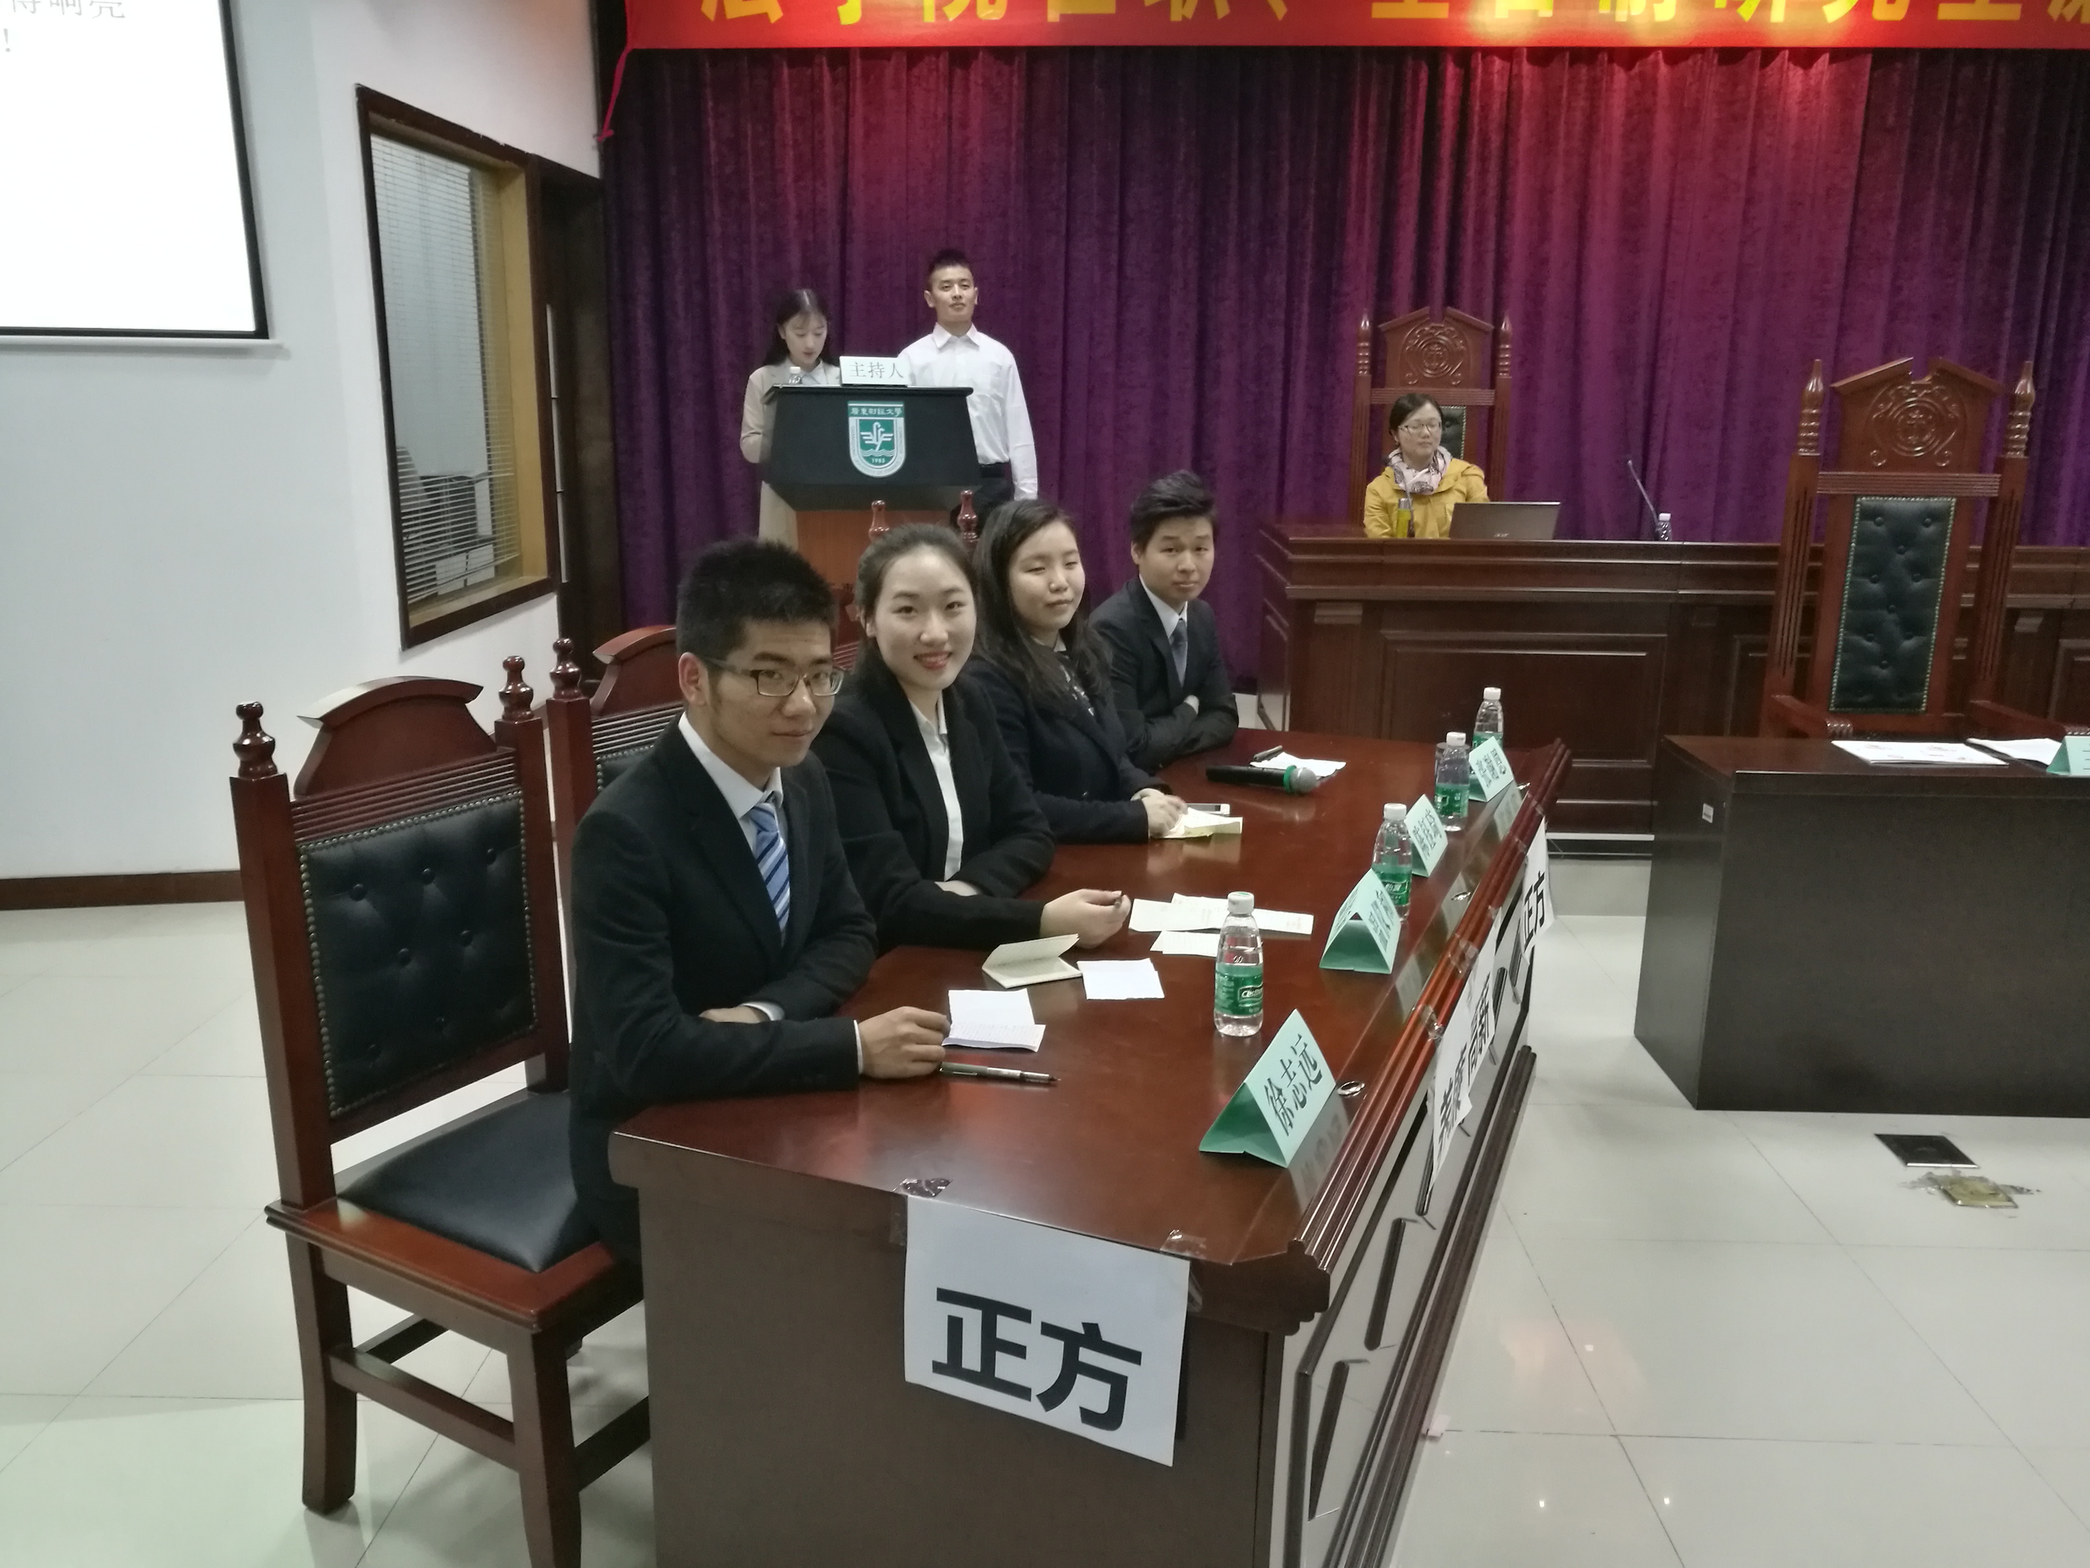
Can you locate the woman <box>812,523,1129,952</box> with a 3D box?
[{"bbox_3d":[-0.156,0.269,2.560,0.620,1.350,0.470,10,17,34],"label":"woman"}]

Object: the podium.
[{"bbox_3d":[-0.605,-0.702,5.770,0.710,1.350,0.500,-2,14,-9],"label":"podium"}]

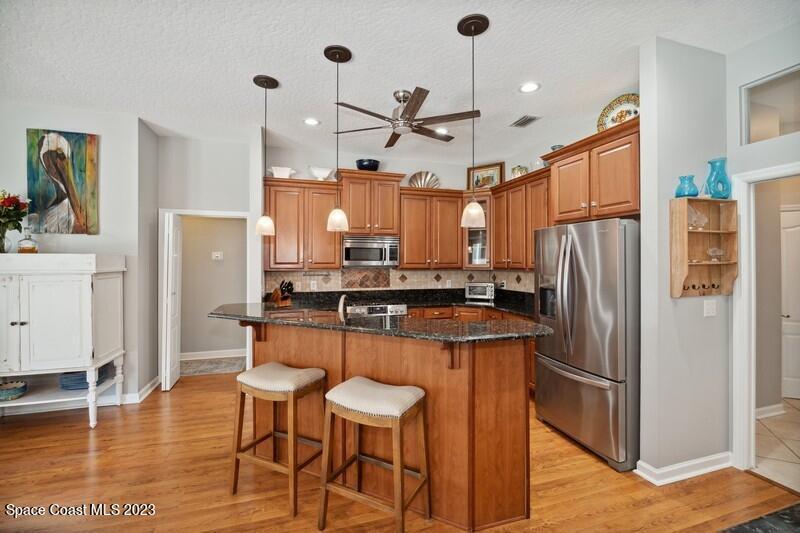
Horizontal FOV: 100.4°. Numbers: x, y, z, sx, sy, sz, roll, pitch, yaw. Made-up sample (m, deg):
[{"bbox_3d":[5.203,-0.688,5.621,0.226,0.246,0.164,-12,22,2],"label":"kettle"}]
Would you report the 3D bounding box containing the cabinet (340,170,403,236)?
[{"bbox_3d":[-0.426,-0.810,4.546,0.810,0.810,0.380,0,0,-18],"label":"cabinet"}]

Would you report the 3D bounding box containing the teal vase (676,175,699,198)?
[{"bbox_3d":[1.901,-0.529,2.211,0.118,0.148,0.110,0,1,-17],"label":"teal vase"}]

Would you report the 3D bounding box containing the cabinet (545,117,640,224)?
[{"bbox_3d":[1.834,-0.728,2.849,0.600,0.660,0.925,0,1,-17],"label":"cabinet"}]

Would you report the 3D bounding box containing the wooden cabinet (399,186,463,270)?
[{"bbox_3d":[0.415,-0.522,4.840,0.930,1.110,0.360,0,0,-18],"label":"wooden cabinet"}]

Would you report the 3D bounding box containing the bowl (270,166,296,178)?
[{"bbox_3d":[-1.459,-1.162,4.155,0.320,0.150,0.230,0,1,-17],"label":"bowl"}]

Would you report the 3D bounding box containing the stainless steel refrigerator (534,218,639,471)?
[{"bbox_3d":[1.750,0.545,2.819,0.850,1.770,0.850,0,0,-18],"label":"stainless steel refrigerator"}]

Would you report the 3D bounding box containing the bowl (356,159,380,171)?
[{"bbox_3d":[-0.419,-1.344,4.433,0.310,0.165,0.310,0,1,0],"label":"bowl"}]

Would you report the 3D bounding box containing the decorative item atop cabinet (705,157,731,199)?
[{"bbox_3d":[2.217,-0.610,2.308,0.140,0.285,0.110,0,1,-14],"label":"decorative item atop cabinet"}]

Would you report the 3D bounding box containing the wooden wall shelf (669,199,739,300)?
[{"bbox_3d":[2.041,-0.118,2.230,0.495,0.645,0.110,0,0,-18],"label":"wooden wall shelf"}]

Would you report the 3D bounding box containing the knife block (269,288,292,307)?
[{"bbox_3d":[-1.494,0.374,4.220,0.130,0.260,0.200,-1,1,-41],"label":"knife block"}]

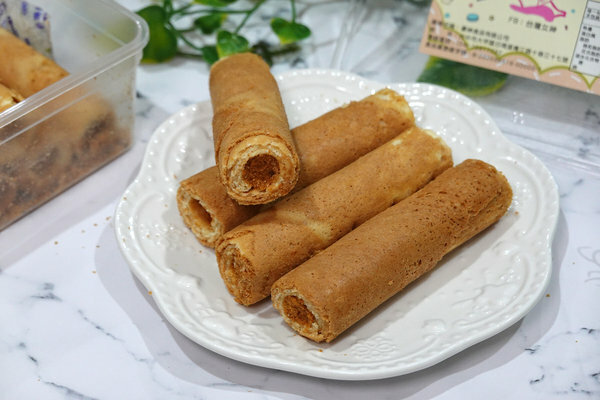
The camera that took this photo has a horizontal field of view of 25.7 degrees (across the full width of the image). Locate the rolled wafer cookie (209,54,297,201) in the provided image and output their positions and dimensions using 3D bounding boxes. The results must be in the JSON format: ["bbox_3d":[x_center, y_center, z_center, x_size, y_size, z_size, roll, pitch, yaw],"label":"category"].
[{"bbox_3d":[-0.021,-0.033,0.564,0.031,0.031,0.106,-3,25,-5],"label":"rolled wafer cookie"}]

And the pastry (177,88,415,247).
[{"bbox_3d":[0.001,-0.016,0.591,0.112,0.032,0.032,-28,51,-27],"label":"pastry"}]

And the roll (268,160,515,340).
[{"bbox_3d":[0.041,0.020,0.555,0.111,0.032,0.032,-32,53,-30],"label":"roll"}]

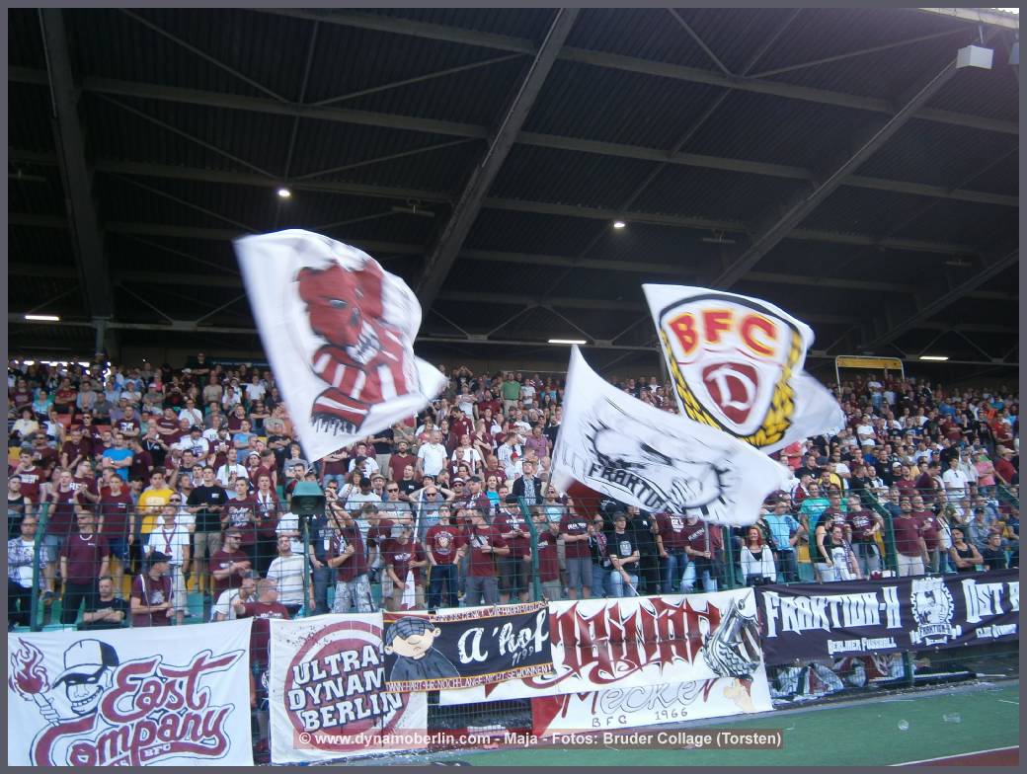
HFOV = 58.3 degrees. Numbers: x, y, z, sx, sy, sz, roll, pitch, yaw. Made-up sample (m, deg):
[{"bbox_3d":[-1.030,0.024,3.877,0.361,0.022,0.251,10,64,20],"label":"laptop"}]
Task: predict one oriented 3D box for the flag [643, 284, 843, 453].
[{"bbox_3d":[2.716,-0.204,10.900,2.200,1.850,0.700,-3,-11,3],"label":"flag"}]

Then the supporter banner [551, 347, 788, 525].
[{"bbox_3d":[1.699,0.530,10.000,2.400,1.800,0.700,-2,-11,-3],"label":"supporter banner"}]

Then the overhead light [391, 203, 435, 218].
[{"bbox_3d":[-2.468,-4.362,22.800,1.100,0.140,0.150,6,-13,-18],"label":"overhead light"}]

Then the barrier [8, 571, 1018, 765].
[{"bbox_3d":[1.042,2.951,9.903,11.520,1.380,0.200,1,-11,-19],"label":"barrier"}]

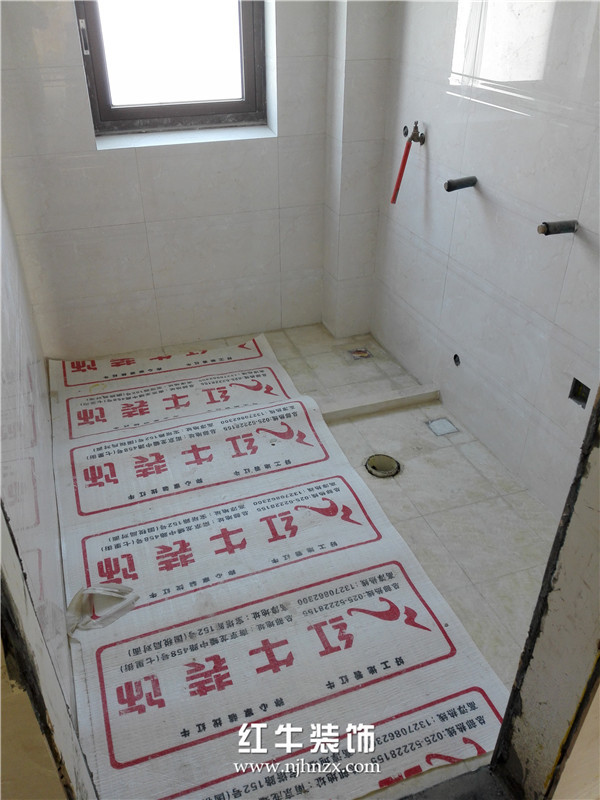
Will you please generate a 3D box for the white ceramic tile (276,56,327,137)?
[{"bbox_3d":[0.010,-1.265,2.707,0.215,0.301,0.010,-11,34,-17],"label":"white ceramic tile"}]

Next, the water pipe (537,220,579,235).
[{"bbox_3d":[0.697,-0.466,1.751,0.126,0.031,0.031,-9,33,-18],"label":"water pipe"}]

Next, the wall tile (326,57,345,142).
[{"bbox_3d":[0.148,-1.230,2.648,0.012,0.300,0.197,-11,34,-16],"label":"wall tile"}]

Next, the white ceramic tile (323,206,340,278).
[{"bbox_3d":[0.149,-0.727,2.982,0.010,0.301,0.191,-11,34,-17],"label":"white ceramic tile"}]

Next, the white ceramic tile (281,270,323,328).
[{"bbox_3d":[0.009,-0.503,3.192,0.215,0.301,0.010,-11,34,-17],"label":"white ceramic tile"}]

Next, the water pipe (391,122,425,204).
[{"bbox_3d":[0.406,-0.891,2.435,0.114,0.294,0.053,-11,34,-16],"label":"water pipe"}]

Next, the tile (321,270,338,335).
[{"bbox_3d":[0.148,-0.472,3.144,0.010,0.301,0.191,-11,34,-17],"label":"tile"}]

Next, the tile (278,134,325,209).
[{"bbox_3d":[0.010,-1.011,2.869,0.215,0.301,0.010,-11,34,-17],"label":"tile"}]

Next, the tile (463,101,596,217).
[{"bbox_3d":[0.655,-0.760,1.906,0.012,0.300,0.597,-11,34,-16],"label":"tile"}]

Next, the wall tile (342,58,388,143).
[{"bbox_3d":[0.263,-1.205,2.613,0.187,0.301,0.010,-11,34,-17],"label":"wall tile"}]

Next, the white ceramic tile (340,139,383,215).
[{"bbox_3d":[0.261,-0.947,2.760,0.184,0.300,0.012,-11,34,-16],"label":"white ceramic tile"}]

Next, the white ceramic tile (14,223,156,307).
[{"bbox_3d":[-0.898,-0.582,2.752,0.515,0.300,0.012,-11,34,-16],"label":"white ceramic tile"}]

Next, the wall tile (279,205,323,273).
[{"bbox_3d":[0.010,-0.757,3.022,0.216,0.300,0.012,-11,34,-16],"label":"wall tile"}]

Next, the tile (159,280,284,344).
[{"bbox_3d":[-0.375,-0.430,3.075,0.601,0.301,0.010,-11,34,-17],"label":"tile"}]

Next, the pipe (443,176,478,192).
[{"bbox_3d":[0.535,-0.719,2.150,0.113,0.033,0.033,-15,35,-14],"label":"pipe"}]

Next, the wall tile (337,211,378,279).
[{"bbox_3d":[0.262,-0.697,2.936,0.187,0.301,0.010,-11,34,-17],"label":"wall tile"}]

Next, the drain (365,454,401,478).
[{"bbox_3d":[0.292,0.245,2.299,0.125,0.028,0.125,0,33,0],"label":"drain"}]

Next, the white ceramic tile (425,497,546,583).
[{"bbox_3d":[0.583,0.428,1.999,0.296,0.012,0.299,-11,34,-16],"label":"white ceramic tile"}]

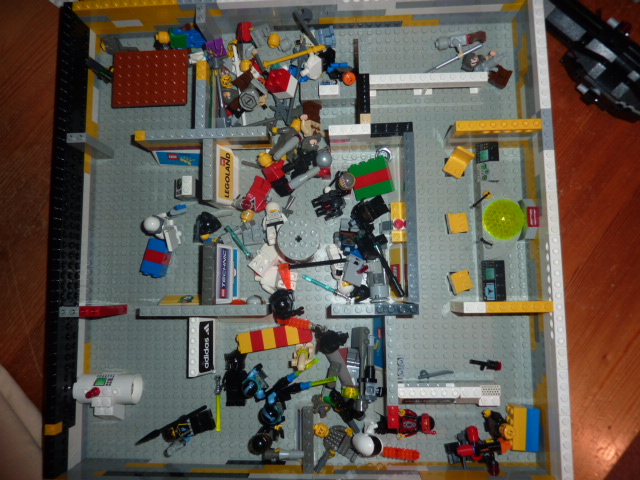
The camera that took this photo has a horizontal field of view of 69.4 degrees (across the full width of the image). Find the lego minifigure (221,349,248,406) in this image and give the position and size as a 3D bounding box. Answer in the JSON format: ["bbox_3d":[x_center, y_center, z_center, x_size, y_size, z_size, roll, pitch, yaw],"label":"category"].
[{"bbox_3d":[-0.069,0.113,0.378,0.022,0.013,0.044,-1,84,3],"label":"lego minifigure"}]

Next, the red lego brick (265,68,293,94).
[{"bbox_3d":[-0.035,-0.133,0.385,0.016,0.011,0.016,7,79,36],"label":"red lego brick"}]

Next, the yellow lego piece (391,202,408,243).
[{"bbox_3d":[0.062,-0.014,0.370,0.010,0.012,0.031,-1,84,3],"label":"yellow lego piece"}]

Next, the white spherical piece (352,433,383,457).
[{"bbox_3d":[0.038,0.163,0.366,0.022,0.016,0.017,-1,85,2],"label":"white spherical piece"}]

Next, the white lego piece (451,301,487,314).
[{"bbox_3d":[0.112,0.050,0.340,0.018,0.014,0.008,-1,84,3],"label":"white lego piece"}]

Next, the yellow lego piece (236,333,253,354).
[{"bbox_3d":[-0.060,0.083,0.378,0.011,0.016,0.016,-11,84,2],"label":"yellow lego piece"}]

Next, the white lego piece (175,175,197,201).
[{"bbox_3d":[-0.114,-0.044,0.387,0.016,0.011,0.016,-1,84,3],"label":"white lego piece"}]

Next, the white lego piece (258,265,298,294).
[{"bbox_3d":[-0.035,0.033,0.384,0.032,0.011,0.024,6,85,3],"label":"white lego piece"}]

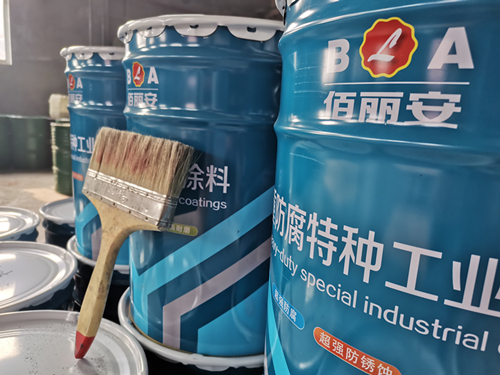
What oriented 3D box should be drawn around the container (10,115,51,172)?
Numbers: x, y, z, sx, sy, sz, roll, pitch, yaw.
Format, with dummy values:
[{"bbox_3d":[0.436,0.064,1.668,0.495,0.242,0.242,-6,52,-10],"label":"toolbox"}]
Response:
[{"bbox_3d":[-3.590,-0.711,6.070,0.600,0.880,0.600,4,11,0],"label":"container"}]

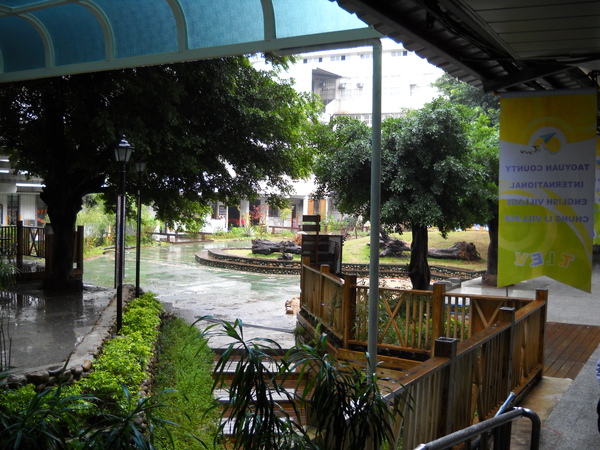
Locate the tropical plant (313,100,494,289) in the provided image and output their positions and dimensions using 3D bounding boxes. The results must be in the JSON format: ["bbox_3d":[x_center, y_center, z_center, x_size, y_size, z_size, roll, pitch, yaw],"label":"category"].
[{"bbox_3d":[2.065,-0.631,13.400,3.600,3.920,3.500,1,1,6],"label":"tropical plant"}]

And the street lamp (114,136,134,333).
[{"bbox_3d":[-2.290,0.126,8.500,0.250,2.560,0.250,1,1,-11],"label":"street lamp"}]

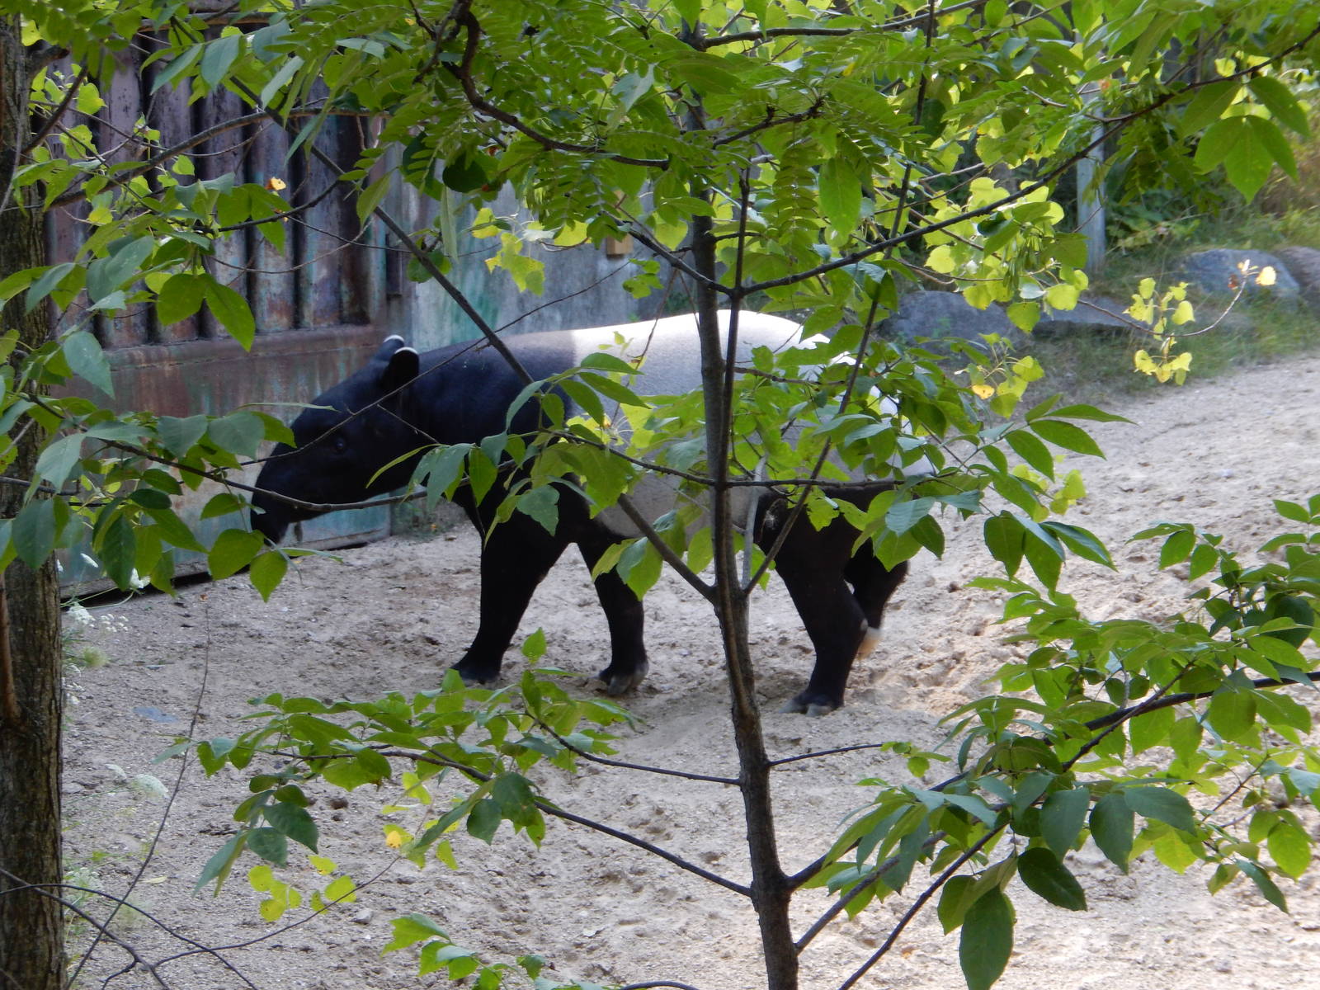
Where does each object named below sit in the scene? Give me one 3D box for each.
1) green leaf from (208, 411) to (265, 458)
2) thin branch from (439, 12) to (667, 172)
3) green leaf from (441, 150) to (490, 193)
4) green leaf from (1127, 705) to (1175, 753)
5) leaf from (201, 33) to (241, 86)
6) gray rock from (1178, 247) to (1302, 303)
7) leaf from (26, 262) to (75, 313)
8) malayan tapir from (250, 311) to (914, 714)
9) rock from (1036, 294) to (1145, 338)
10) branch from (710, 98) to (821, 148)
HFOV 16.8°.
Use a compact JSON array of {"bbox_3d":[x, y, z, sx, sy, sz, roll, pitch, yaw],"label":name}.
[{"bbox_3d":[-0.607,-0.085,6.400,0.075,0.078,0.020,-15,-29,-7],"label":"green leaf"},{"bbox_3d":[-0.152,-0.591,6.500,0.330,0.235,0.120,0,7,0],"label":"thin branch"},{"bbox_3d":[-0.240,-0.400,5.500,0.060,0.057,0.020,0,6,0],"label":"green leaf"},{"bbox_3d":[0.606,0.288,5.500,0.059,0.074,0.020,19,6,-2],"label":"green leaf"},{"bbox_3d":[-0.540,-0.537,5.500,0.043,0.076,0.020,22,6,-2],"label":"leaf"},{"bbox_3d":[2.850,-1.086,22.000,0.631,0.285,0.450,0,6,0],"label":"gray rock"},{"bbox_3d":[-0.752,-0.256,5.500,0.033,0.084,0.020,44,5,-4],"label":"leaf"},{"bbox_3d":[-0.197,0.040,11.900,1.820,1.030,0.560,2,7,14],"label":"malayan tapir"},{"bbox_3d":[1.873,-0.777,19.500,0.550,0.190,0.380,2,7,14],"label":"rock"},{"bbox_3d":[0.133,-0.458,5.500,0.149,0.025,0.030,-22,6,2],"label":"branch"}]

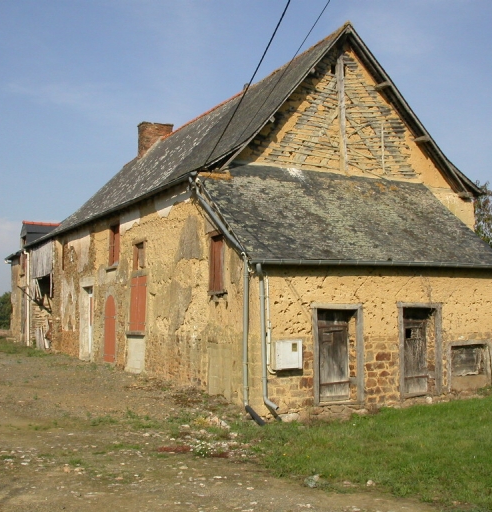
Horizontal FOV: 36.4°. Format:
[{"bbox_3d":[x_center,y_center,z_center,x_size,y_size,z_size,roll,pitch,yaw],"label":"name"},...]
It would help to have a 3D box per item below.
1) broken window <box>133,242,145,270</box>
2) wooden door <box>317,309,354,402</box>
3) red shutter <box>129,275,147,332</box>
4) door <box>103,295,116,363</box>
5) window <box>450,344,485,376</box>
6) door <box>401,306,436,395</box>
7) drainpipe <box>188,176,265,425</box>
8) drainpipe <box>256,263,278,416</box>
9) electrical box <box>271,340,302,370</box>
[{"bbox_3d":[-2.657,0.027,18.997,0.100,0.689,0.800,3,-6,-28],"label":"broken window"},{"bbox_3d":[1.630,1.916,14.390,0.808,1.732,0.080,3,-6,-27],"label":"wooden door"},{"bbox_3d":[-2.655,1.196,18.698,0.060,1.370,1.182,3,-6,-28],"label":"red shutter"},{"bbox_3d":[-3.714,2.021,20.726,0.080,1.856,0.964,3,-6,-28],"label":"door"},{"bbox_3d":[4.639,2.200,15.749,0.868,0.655,0.080,3,-6,-27],"label":"window"},{"bbox_3d":[3.465,1.979,15.255,0.706,1.774,0.080,3,-6,-27],"label":"door"},{"bbox_3d":[-0.426,0.598,14.044,0.400,4.765,2.537,3,-6,-28],"label":"drainpipe"},{"bbox_3d":[0.339,1.418,13.271,0.481,2.590,0.330,3,-6,-27],"label":"drainpipe"},{"bbox_3d":[0.739,1.777,13.537,0.549,0.517,0.180,3,-6,-27],"label":"electrical box"}]

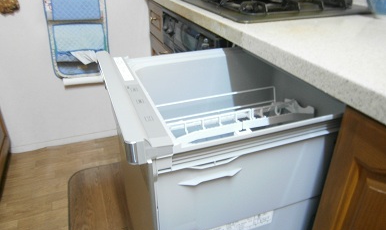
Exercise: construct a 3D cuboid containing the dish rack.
[{"bbox_3d":[0.105,0.020,0.644,0.360,0.107,0.190,-10,30,-18],"label":"dish rack"}]

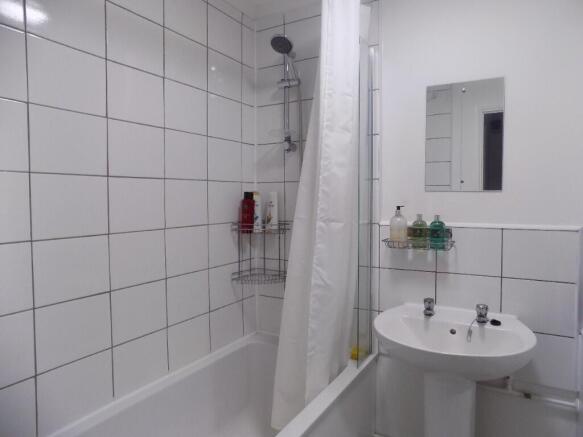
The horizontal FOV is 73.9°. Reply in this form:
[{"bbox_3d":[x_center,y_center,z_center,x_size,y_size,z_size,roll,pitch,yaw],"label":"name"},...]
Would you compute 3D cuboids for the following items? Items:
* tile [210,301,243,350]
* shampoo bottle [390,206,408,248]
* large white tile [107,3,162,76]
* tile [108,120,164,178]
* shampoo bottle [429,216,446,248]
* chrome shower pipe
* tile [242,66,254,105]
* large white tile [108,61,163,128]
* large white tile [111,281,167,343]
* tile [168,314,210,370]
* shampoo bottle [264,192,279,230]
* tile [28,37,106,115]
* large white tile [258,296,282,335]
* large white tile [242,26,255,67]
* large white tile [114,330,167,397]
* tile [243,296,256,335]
[{"bbox_3d":[-0.319,0.527,1.921,0.010,0.195,0.250,1,3,30],"label":"tile"},{"bbox_3d":[0.461,0.036,1.663,0.072,0.180,0.070,2,4,38],"label":"shampoo bottle"},{"bbox_3d":[-0.581,-0.658,1.417,0.010,0.200,0.250,1,3,30],"label":"large white tile"},{"bbox_3d":[-0.574,-0.252,1.442,0.010,0.198,0.248,2,3,30],"label":"tile"},{"bbox_3d":[0.603,0.057,1.593,0.060,0.142,0.055,1,3,27],"label":"shampoo bottle"},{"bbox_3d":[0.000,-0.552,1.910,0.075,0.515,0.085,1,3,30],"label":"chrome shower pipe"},{"bbox_3d":[-0.228,-0.699,2.041,0.010,0.200,0.118,1,3,30],"label":"tile"},{"bbox_3d":[-0.568,-0.450,1.431,0.010,0.197,0.249,1,3,30],"label":"large white tile"},{"bbox_3d":[-0.573,0.348,1.471,0.010,0.198,0.248,2,3,30],"label":"large white tile"},{"bbox_3d":[-0.441,0.530,1.692,0.010,0.183,0.249,1,3,30],"label":"tile"},{"bbox_3d":[-0.108,-0.034,2.005,0.066,0.200,0.045,0,3,8],"label":"shampoo bottle"},{"bbox_3d":[-0.700,-0.439,1.218,0.010,0.198,0.248,2,3,30],"label":"tile"},{"bbox_3d":[-0.111,0.530,2.106,0.187,0.197,0.010,1,3,30],"label":"large white tile"},{"bbox_3d":[-0.229,-0.882,2.002,0.010,0.198,0.123,2,3,30],"label":"large white tile"},{"bbox_3d":[-0.574,0.542,1.477,0.010,0.188,0.248,2,3,30],"label":"large white tile"},{"bbox_3d":[-0.220,0.513,2.072,0.010,0.191,0.115,1,3,30],"label":"tile"}]

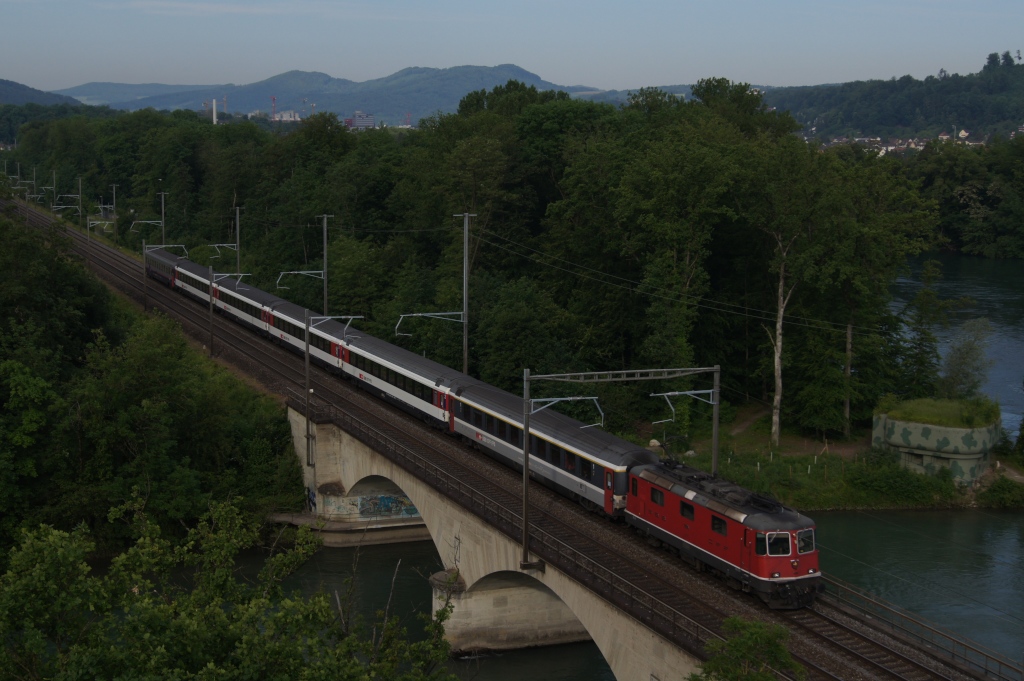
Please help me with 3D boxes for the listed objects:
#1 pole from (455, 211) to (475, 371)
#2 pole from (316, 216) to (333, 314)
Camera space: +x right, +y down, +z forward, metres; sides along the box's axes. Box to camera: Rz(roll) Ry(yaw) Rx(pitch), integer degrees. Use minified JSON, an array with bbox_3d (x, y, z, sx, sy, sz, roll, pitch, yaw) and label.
[{"bbox_3d":[-3.600,-2.055,116.560,1.850,15.850,0.320,-3,8,-23],"label":"pole"},{"bbox_3d":[-19.092,-6.024,151.048,1.750,13.550,0.320,-3,8,-23],"label":"pole"}]

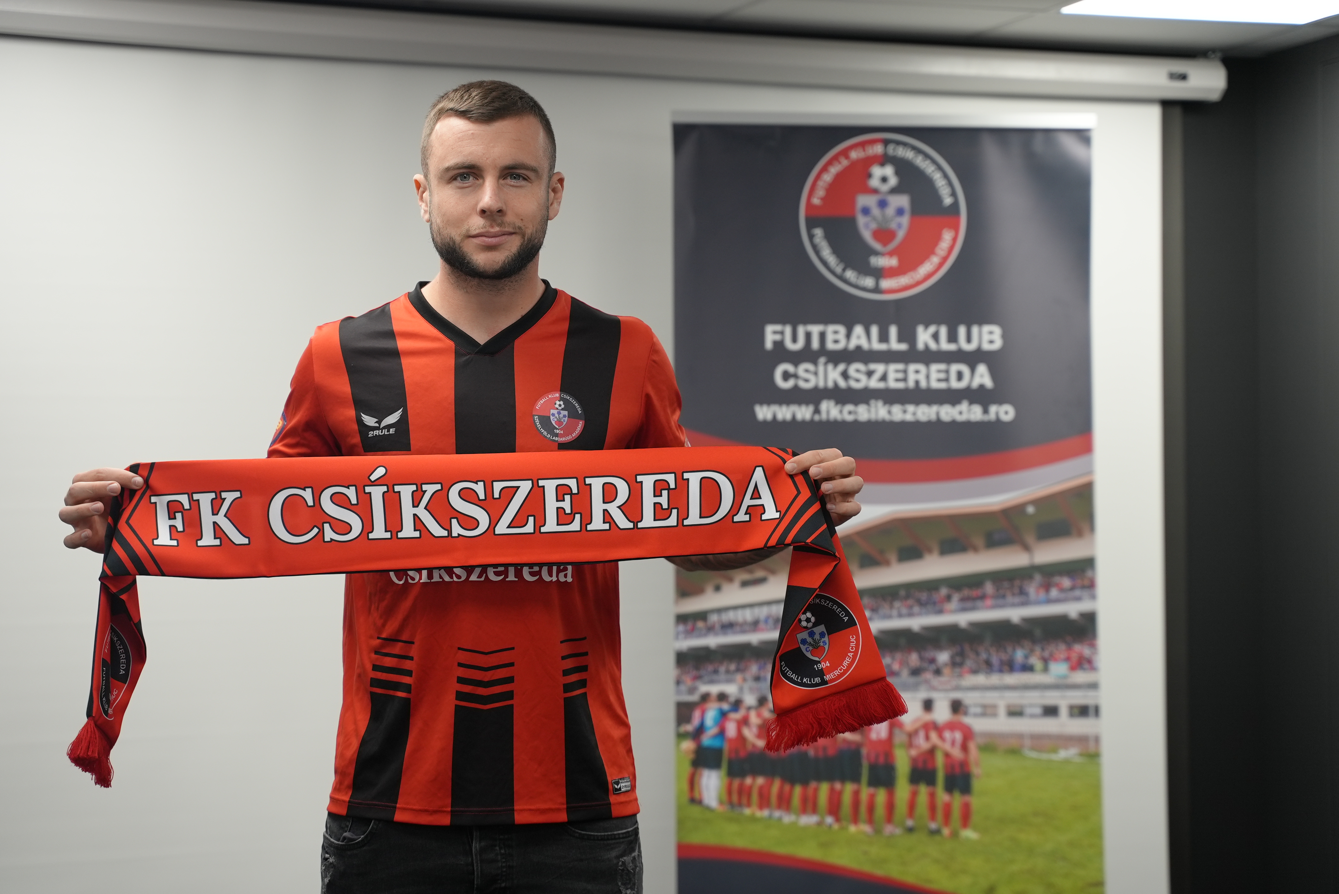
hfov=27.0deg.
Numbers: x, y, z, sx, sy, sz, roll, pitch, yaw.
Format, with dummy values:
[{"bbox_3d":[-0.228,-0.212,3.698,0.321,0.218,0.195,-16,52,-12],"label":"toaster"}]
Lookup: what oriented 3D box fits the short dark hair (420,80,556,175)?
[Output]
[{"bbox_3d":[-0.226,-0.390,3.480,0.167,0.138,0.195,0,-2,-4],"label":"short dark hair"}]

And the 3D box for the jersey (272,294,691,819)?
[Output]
[{"bbox_3d":[-0.238,0.133,3.480,0.530,0.680,0.300,0,-2,-4],"label":"jersey"}]

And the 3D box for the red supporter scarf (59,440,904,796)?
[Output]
[{"bbox_3d":[-0.211,0.196,3.230,0.965,0.395,0.130,0,-2,-1],"label":"red supporter scarf"}]

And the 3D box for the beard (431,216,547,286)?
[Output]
[{"bbox_3d":[-0.222,-0.242,3.430,0.142,0.088,0.100,0,-2,-4],"label":"beard"}]

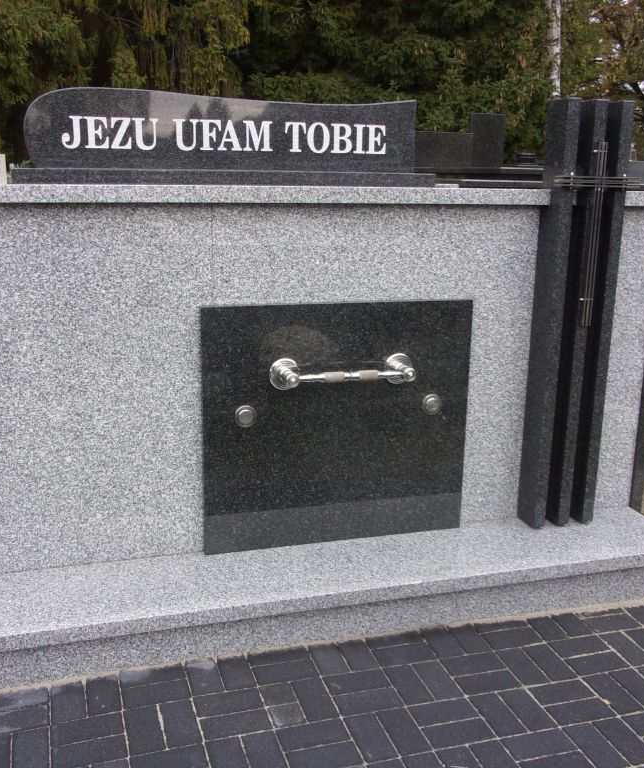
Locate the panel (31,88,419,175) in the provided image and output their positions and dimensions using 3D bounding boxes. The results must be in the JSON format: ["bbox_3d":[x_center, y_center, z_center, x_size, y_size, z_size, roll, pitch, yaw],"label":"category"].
[{"bbox_3d":[-0.310,-0.853,2.825,1.323,0.253,0.080,-3,15,-16],"label":"panel"}]

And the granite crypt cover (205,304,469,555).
[{"bbox_3d":[0.063,0.149,3.074,1.018,0.907,0.040,-3,15,-16],"label":"granite crypt cover"}]

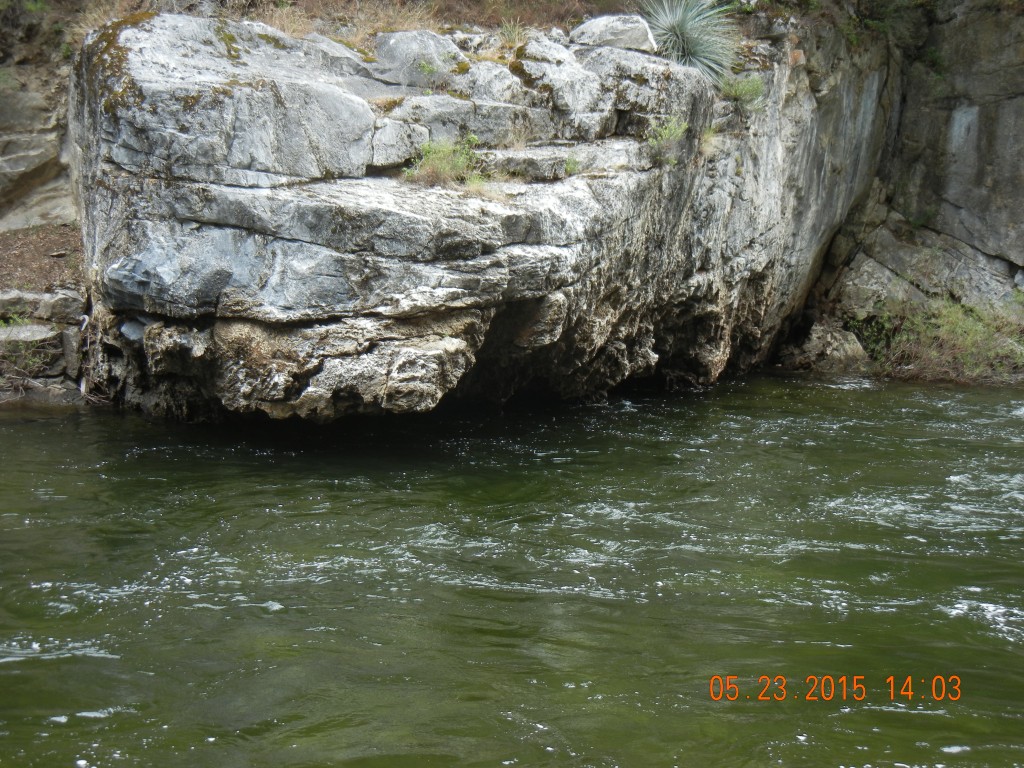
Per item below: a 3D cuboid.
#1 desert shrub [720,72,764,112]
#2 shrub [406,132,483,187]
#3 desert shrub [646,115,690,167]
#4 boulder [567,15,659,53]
[{"bbox_3d":[2.496,-3.157,18.900,0.467,0.420,0.450,0,6,0],"label":"desert shrub"},{"bbox_3d":[-0.667,-2.187,17.000,0.745,0.510,0.550,0,6,0],"label":"shrub"},{"bbox_3d":[1.568,-2.456,17.600,0.415,0.509,0.420,0,6,0],"label":"desert shrub"},{"bbox_3d":[1.071,-3.735,18.600,0.919,0.393,0.650,0,6,0],"label":"boulder"}]

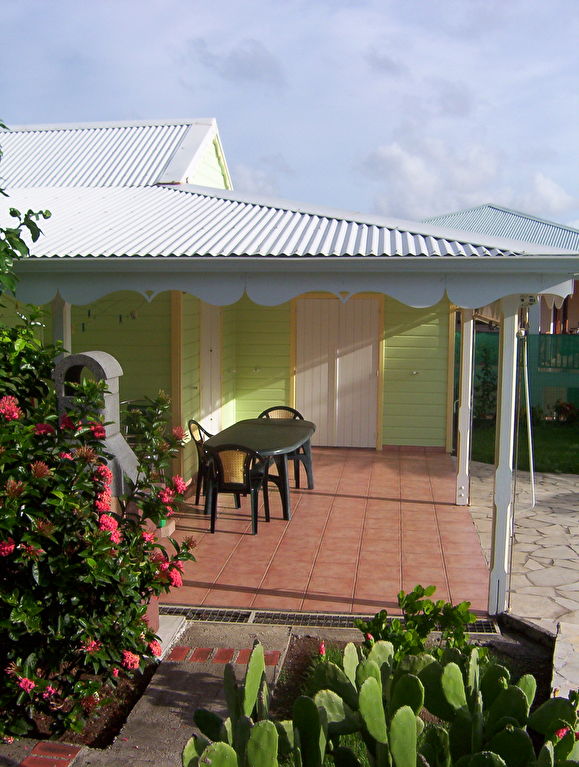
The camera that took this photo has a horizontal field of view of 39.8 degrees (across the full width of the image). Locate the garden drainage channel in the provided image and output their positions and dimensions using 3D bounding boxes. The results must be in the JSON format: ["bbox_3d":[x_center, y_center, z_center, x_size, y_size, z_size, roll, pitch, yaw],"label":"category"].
[{"bbox_3d":[0.229,1.639,5.453,2.353,0.060,0.262,1,7,6],"label":"garden drainage channel"}]

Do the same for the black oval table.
[{"bbox_3d":[-0.275,0.886,8.426,0.955,0.724,1.865,1,7,11],"label":"black oval table"}]

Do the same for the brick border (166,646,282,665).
[{"bbox_3d":[-0.397,1.703,4.931,0.673,0.050,0.200,1,7,5],"label":"brick border"}]

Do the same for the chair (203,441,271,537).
[{"bbox_3d":[-0.479,0.932,7.444,0.560,0.859,0.590,1,7,8],"label":"chair"}]

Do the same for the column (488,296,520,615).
[{"bbox_3d":[1.448,0.502,5.445,0.118,2.187,0.118,1,7,8],"label":"column"}]

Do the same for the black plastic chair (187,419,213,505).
[{"bbox_3d":[-0.755,0.820,8.393,0.590,0.859,0.560,1,7,6],"label":"black plastic chair"}]

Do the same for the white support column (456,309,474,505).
[{"bbox_3d":[1.819,0.206,8.269,0.118,2.120,0.118,1,7,8],"label":"white support column"}]

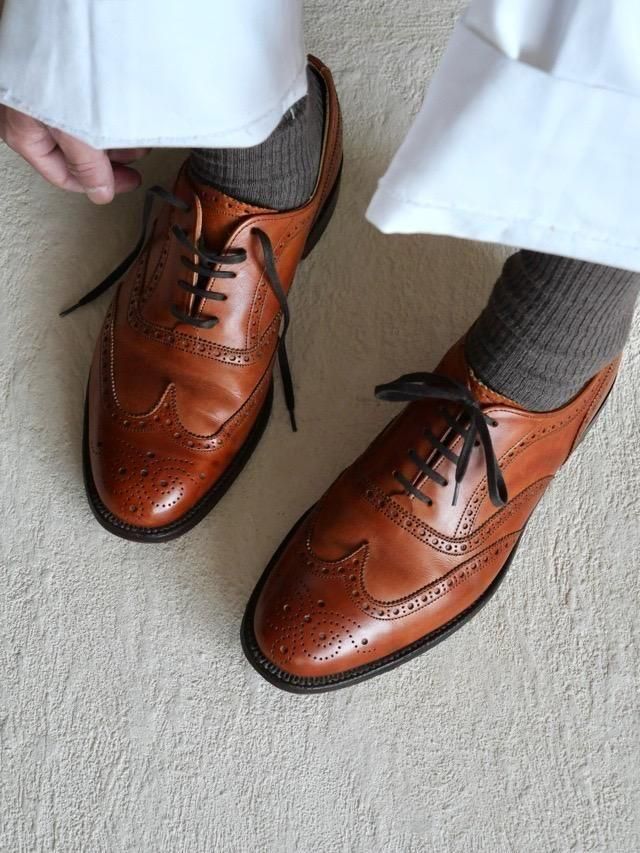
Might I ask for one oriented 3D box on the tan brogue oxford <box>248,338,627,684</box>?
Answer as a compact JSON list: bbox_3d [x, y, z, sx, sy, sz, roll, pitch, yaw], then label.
[{"bbox_3d":[0.074,0.016,1.120,0.109,0.108,0.300,33,62,18],"label":"tan brogue oxford"}]

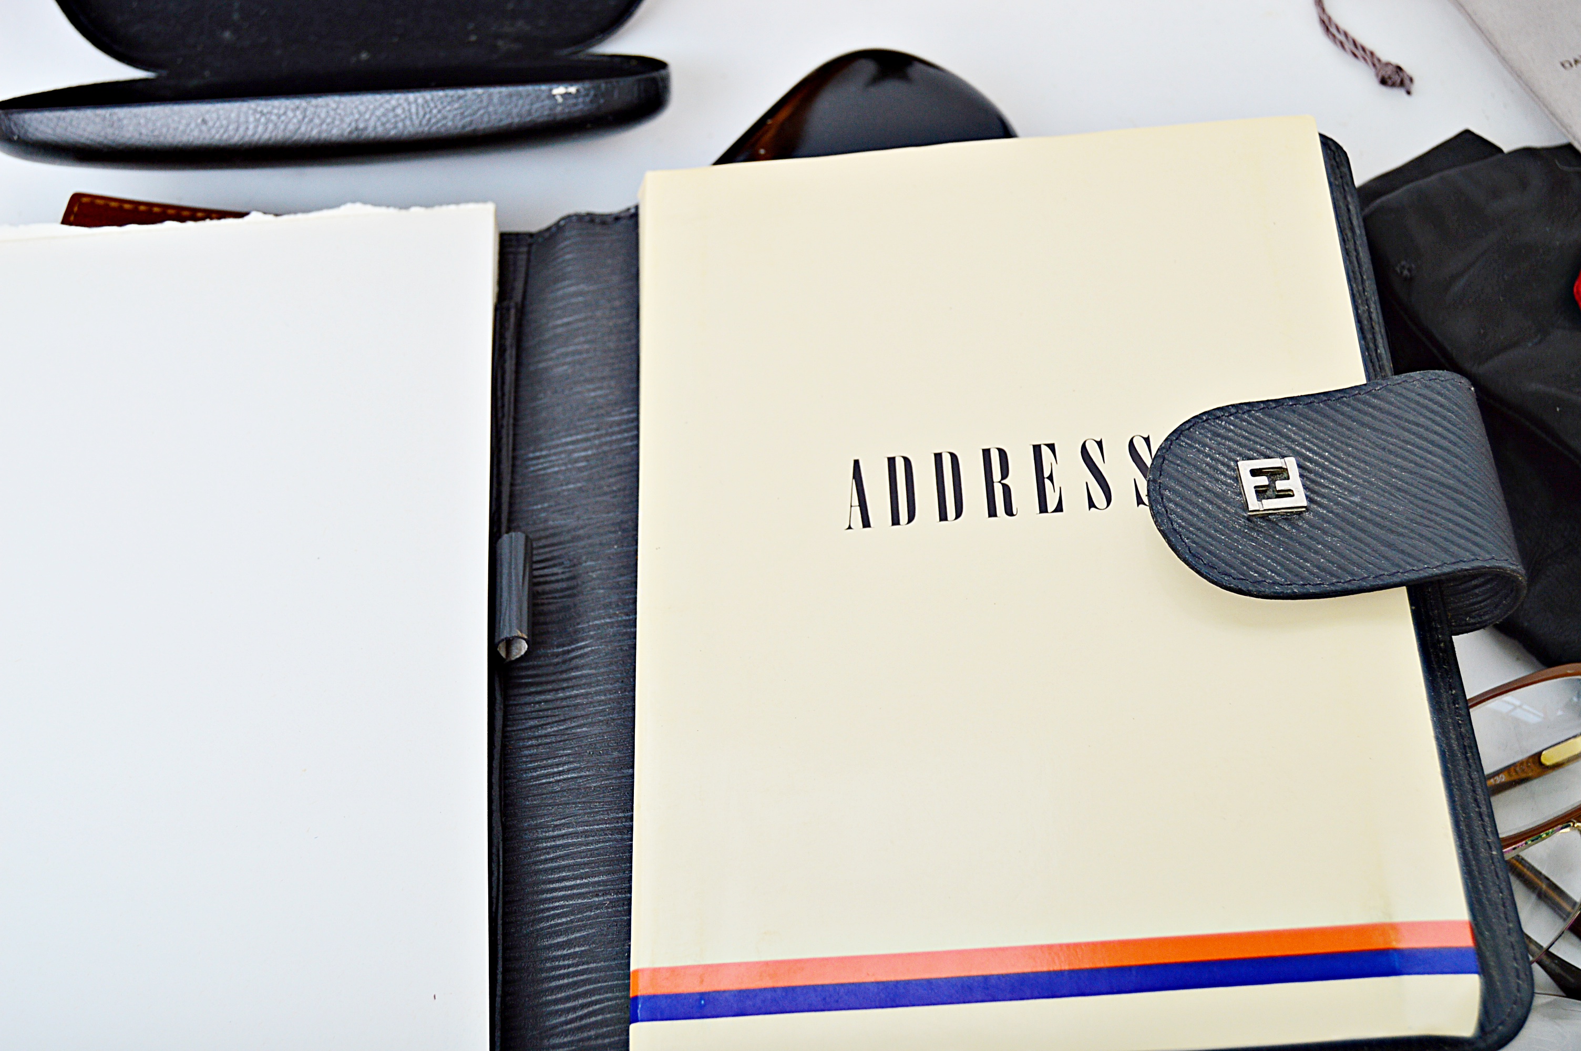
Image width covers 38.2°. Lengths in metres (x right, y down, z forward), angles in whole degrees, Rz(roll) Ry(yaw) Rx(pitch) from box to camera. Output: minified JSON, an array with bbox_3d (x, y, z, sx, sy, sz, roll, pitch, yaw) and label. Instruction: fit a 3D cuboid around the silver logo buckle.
[{"bbox_3d":[0.090,-0.007,0.428,0.011,0.002,0.011,-4,58,4],"label":"silver logo buckle"}]

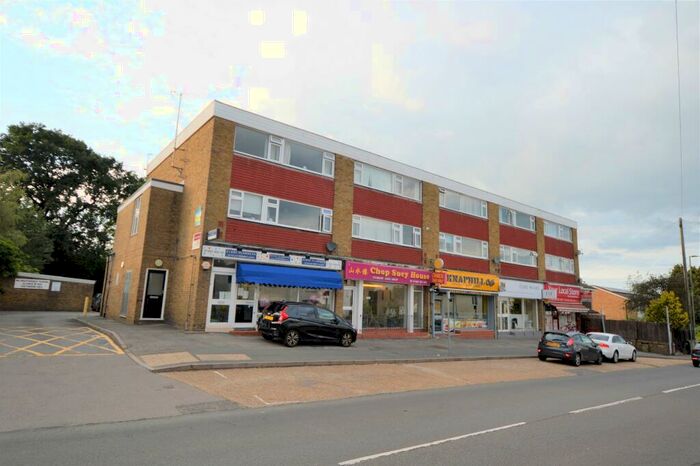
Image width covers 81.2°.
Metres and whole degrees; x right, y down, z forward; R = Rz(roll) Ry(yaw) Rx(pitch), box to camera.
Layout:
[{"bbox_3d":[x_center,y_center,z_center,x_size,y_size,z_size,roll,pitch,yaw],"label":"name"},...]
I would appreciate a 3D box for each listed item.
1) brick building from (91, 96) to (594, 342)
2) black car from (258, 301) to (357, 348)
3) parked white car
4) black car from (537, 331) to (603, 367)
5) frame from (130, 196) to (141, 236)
[{"bbox_3d":[3.290,2.100,29.366,33.800,9.650,11.400,10,-12,-37],"label":"brick building"},{"bbox_3d":[-1.447,3.442,15.610,4.000,1.530,1.720,13,-13,-41],"label":"black car"},{"bbox_3d":[14.586,6.437,23.078,4.550,1.390,1.820,12,-12,-37],"label":"parked white car"},{"bbox_3d":[10.804,5.524,19.832,3.950,1.480,1.740,12,-12,-38],"label":"black car"},{"bbox_3d":[-9.926,-0.753,19.061,0.100,1.780,1.350,10,-12,-37],"label":"frame"}]

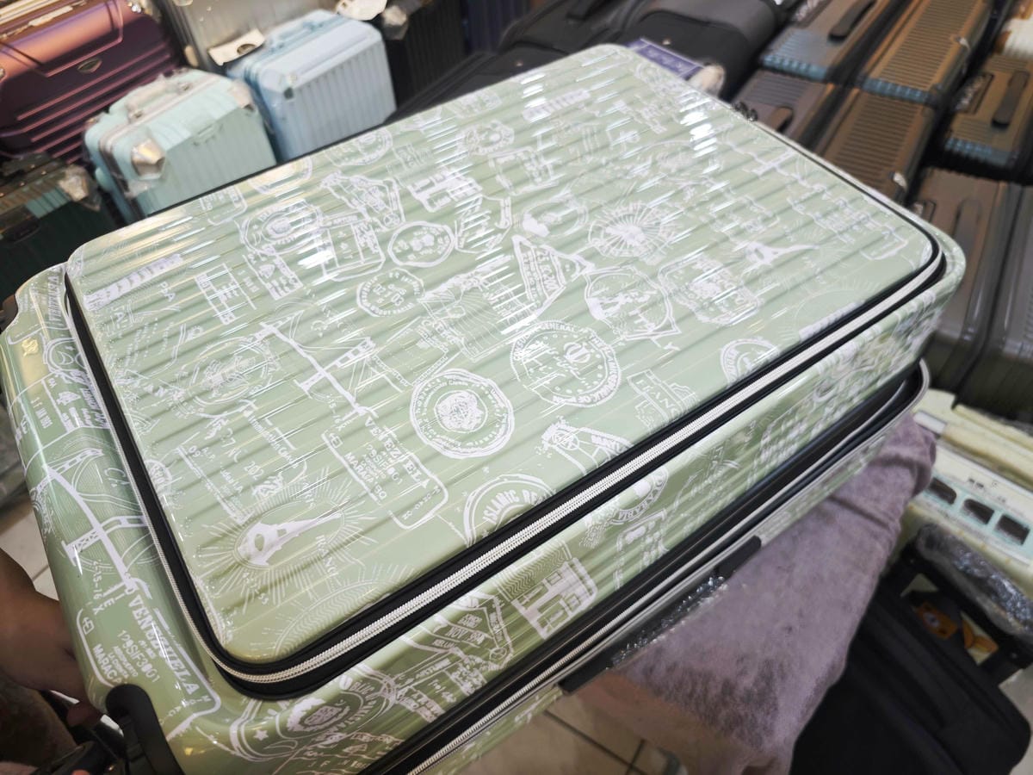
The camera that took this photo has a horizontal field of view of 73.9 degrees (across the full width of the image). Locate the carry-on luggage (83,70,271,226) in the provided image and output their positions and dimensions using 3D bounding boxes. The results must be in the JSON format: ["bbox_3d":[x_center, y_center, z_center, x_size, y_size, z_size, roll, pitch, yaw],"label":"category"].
[{"bbox_3d":[-0.830,-0.483,1.882,0.250,0.560,0.375,26,58,22],"label":"carry-on luggage"}]

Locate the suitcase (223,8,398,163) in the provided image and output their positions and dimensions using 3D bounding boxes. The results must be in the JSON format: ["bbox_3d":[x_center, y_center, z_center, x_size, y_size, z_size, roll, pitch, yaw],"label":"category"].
[{"bbox_3d":[-0.551,-0.730,2.062,0.250,0.560,0.365,31,59,24],"label":"suitcase"}]

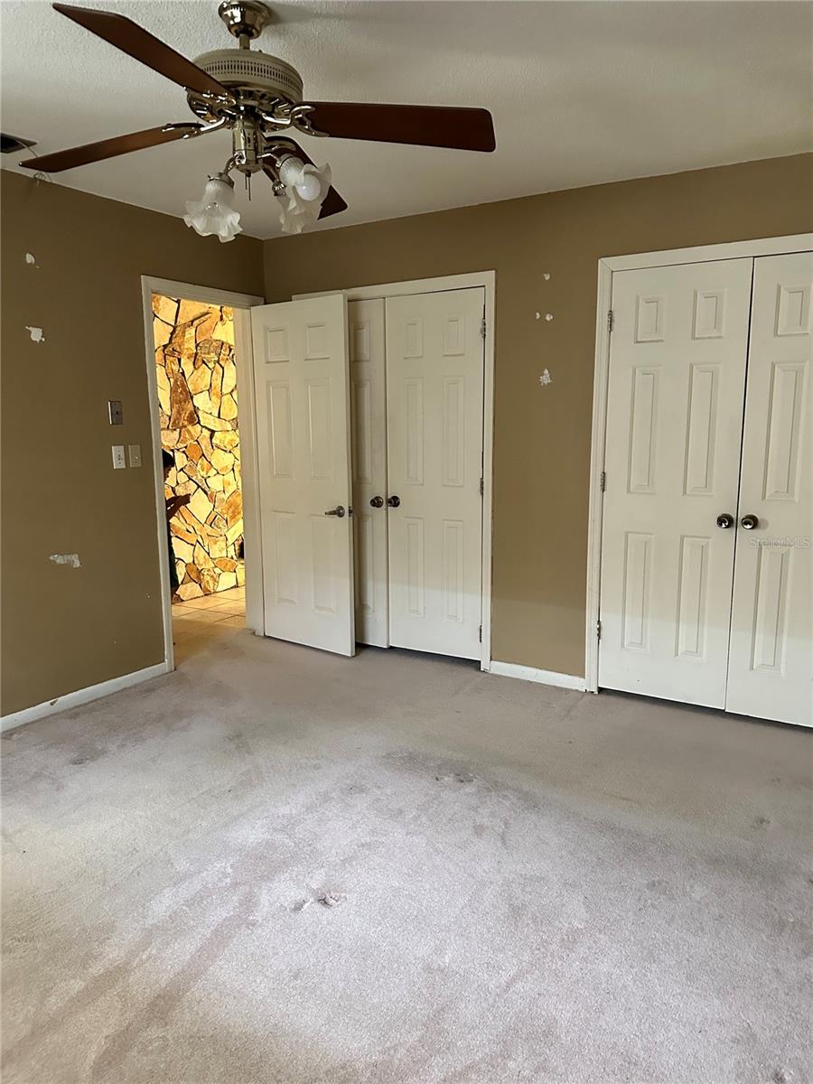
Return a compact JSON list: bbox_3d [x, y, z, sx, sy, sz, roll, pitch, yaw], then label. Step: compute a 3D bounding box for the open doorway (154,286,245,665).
[{"bbox_3d":[-1.170,-0.342,4.411,0.130,2.042,0.734,5,11,32],"label":"open doorway"}]

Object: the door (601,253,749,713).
[{"bbox_3d":[1.231,-0.236,3.518,0.602,2.018,0.040,5,11,32],"label":"door"}]

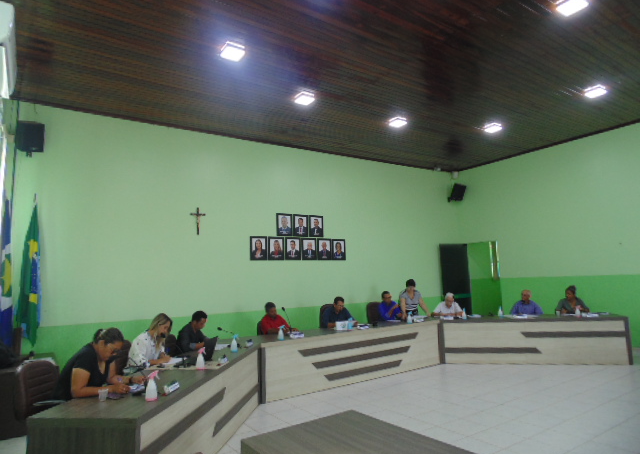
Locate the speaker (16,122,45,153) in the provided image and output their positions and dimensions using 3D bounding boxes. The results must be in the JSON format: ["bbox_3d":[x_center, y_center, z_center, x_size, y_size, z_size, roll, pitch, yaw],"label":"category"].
[{"bbox_3d":[-4.098,-1.268,5.760,0.220,0.375,0.250,7,-2,32],"label":"speaker"}]

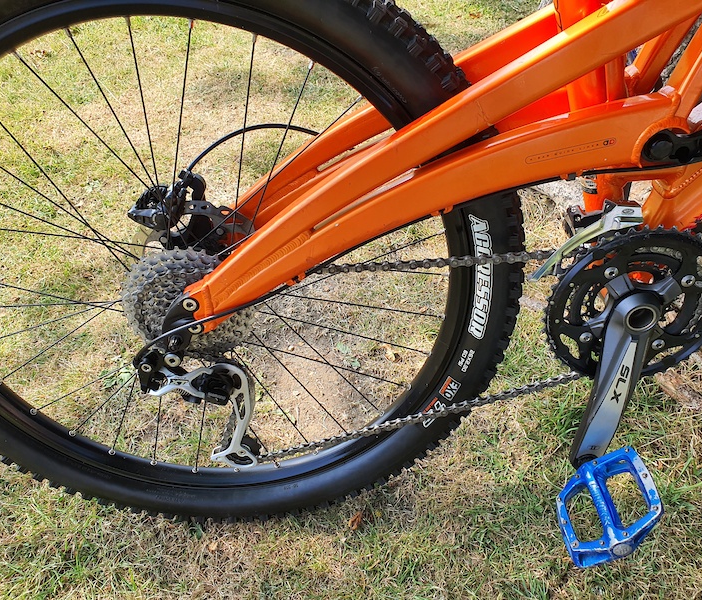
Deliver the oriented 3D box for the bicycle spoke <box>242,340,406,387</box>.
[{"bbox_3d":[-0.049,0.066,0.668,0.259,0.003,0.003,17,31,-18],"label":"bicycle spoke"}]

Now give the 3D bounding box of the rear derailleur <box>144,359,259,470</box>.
[{"bbox_3d":[-0.158,0.122,0.647,0.108,0.188,0.060,0,33,-2],"label":"rear derailleur"}]

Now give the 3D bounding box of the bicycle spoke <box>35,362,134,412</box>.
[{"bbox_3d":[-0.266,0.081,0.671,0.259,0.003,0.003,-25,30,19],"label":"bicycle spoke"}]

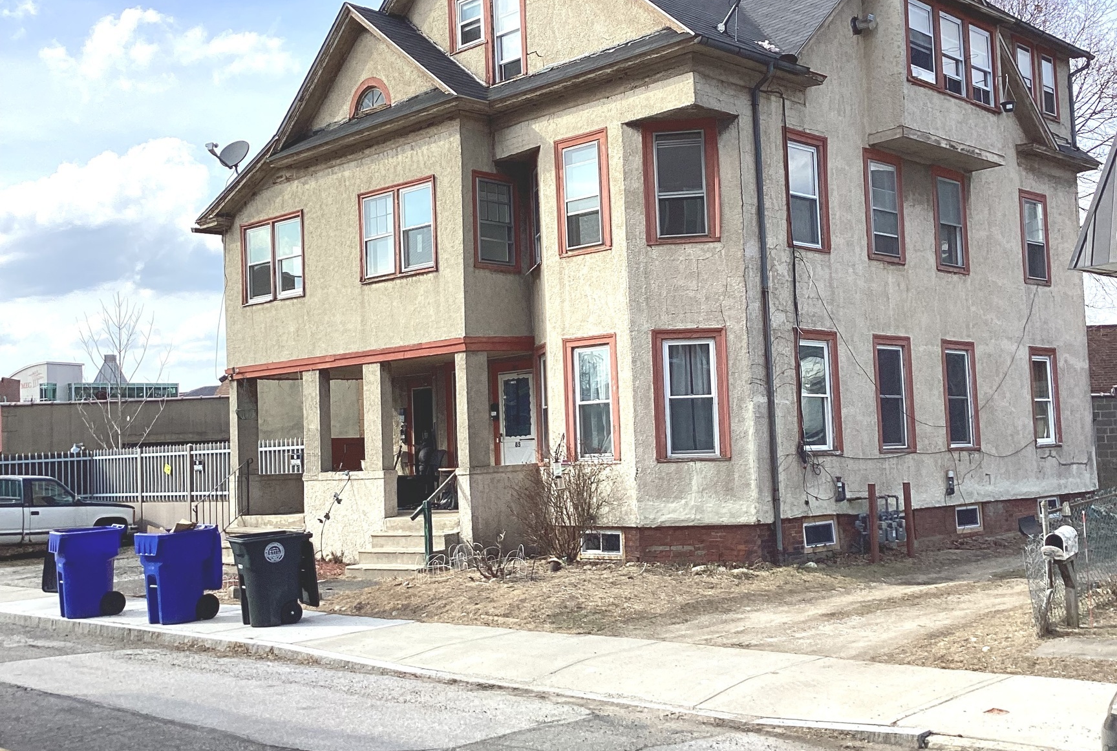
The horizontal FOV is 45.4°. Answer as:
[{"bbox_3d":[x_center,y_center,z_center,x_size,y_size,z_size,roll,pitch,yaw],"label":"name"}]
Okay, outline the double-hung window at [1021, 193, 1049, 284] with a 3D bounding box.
[{"bbox_3d":[9.000,-2.583,25.185,0.100,1.662,0.956,-6,-5,44],"label":"double-hung window"}]

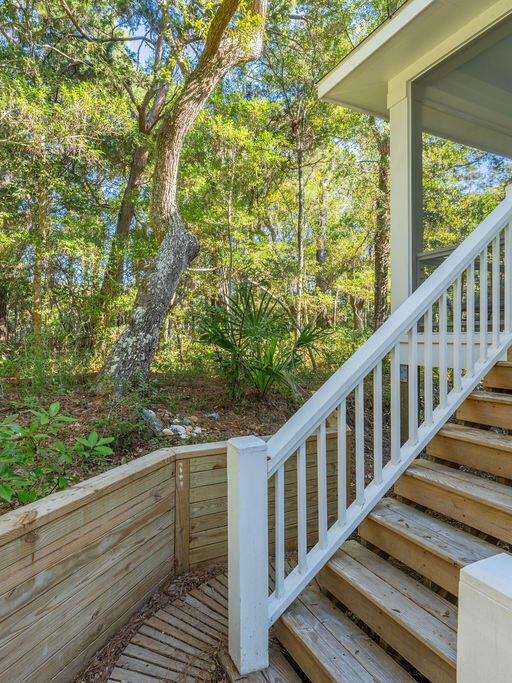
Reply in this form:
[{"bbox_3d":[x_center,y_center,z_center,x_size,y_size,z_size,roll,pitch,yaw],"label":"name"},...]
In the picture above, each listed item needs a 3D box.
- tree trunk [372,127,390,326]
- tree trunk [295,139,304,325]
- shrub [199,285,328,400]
[{"bbox_3d":[3.000,-2.550,9.500,0.420,5.180,0.400,0,0,0],"label":"tree trunk"},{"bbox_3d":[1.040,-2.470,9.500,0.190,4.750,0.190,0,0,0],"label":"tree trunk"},{"bbox_3d":[0.085,0.010,4.500,1.450,1.300,1.350,0,0,0],"label":"shrub"}]

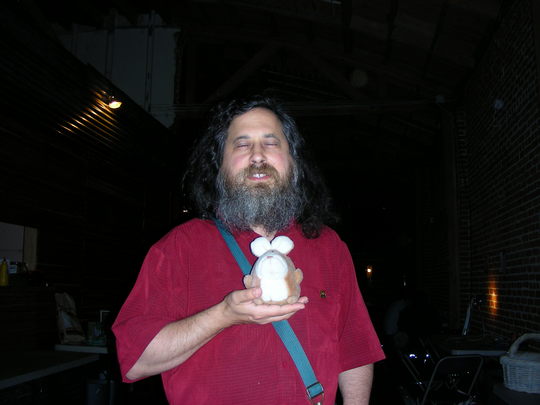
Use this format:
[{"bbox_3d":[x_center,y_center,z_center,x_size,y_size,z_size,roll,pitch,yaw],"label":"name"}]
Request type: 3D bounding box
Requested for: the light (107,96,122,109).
[{"bbox_3d":[-1.670,-1.075,6.370,0.145,0.135,0.155,3,-8,-27],"label":"light"}]

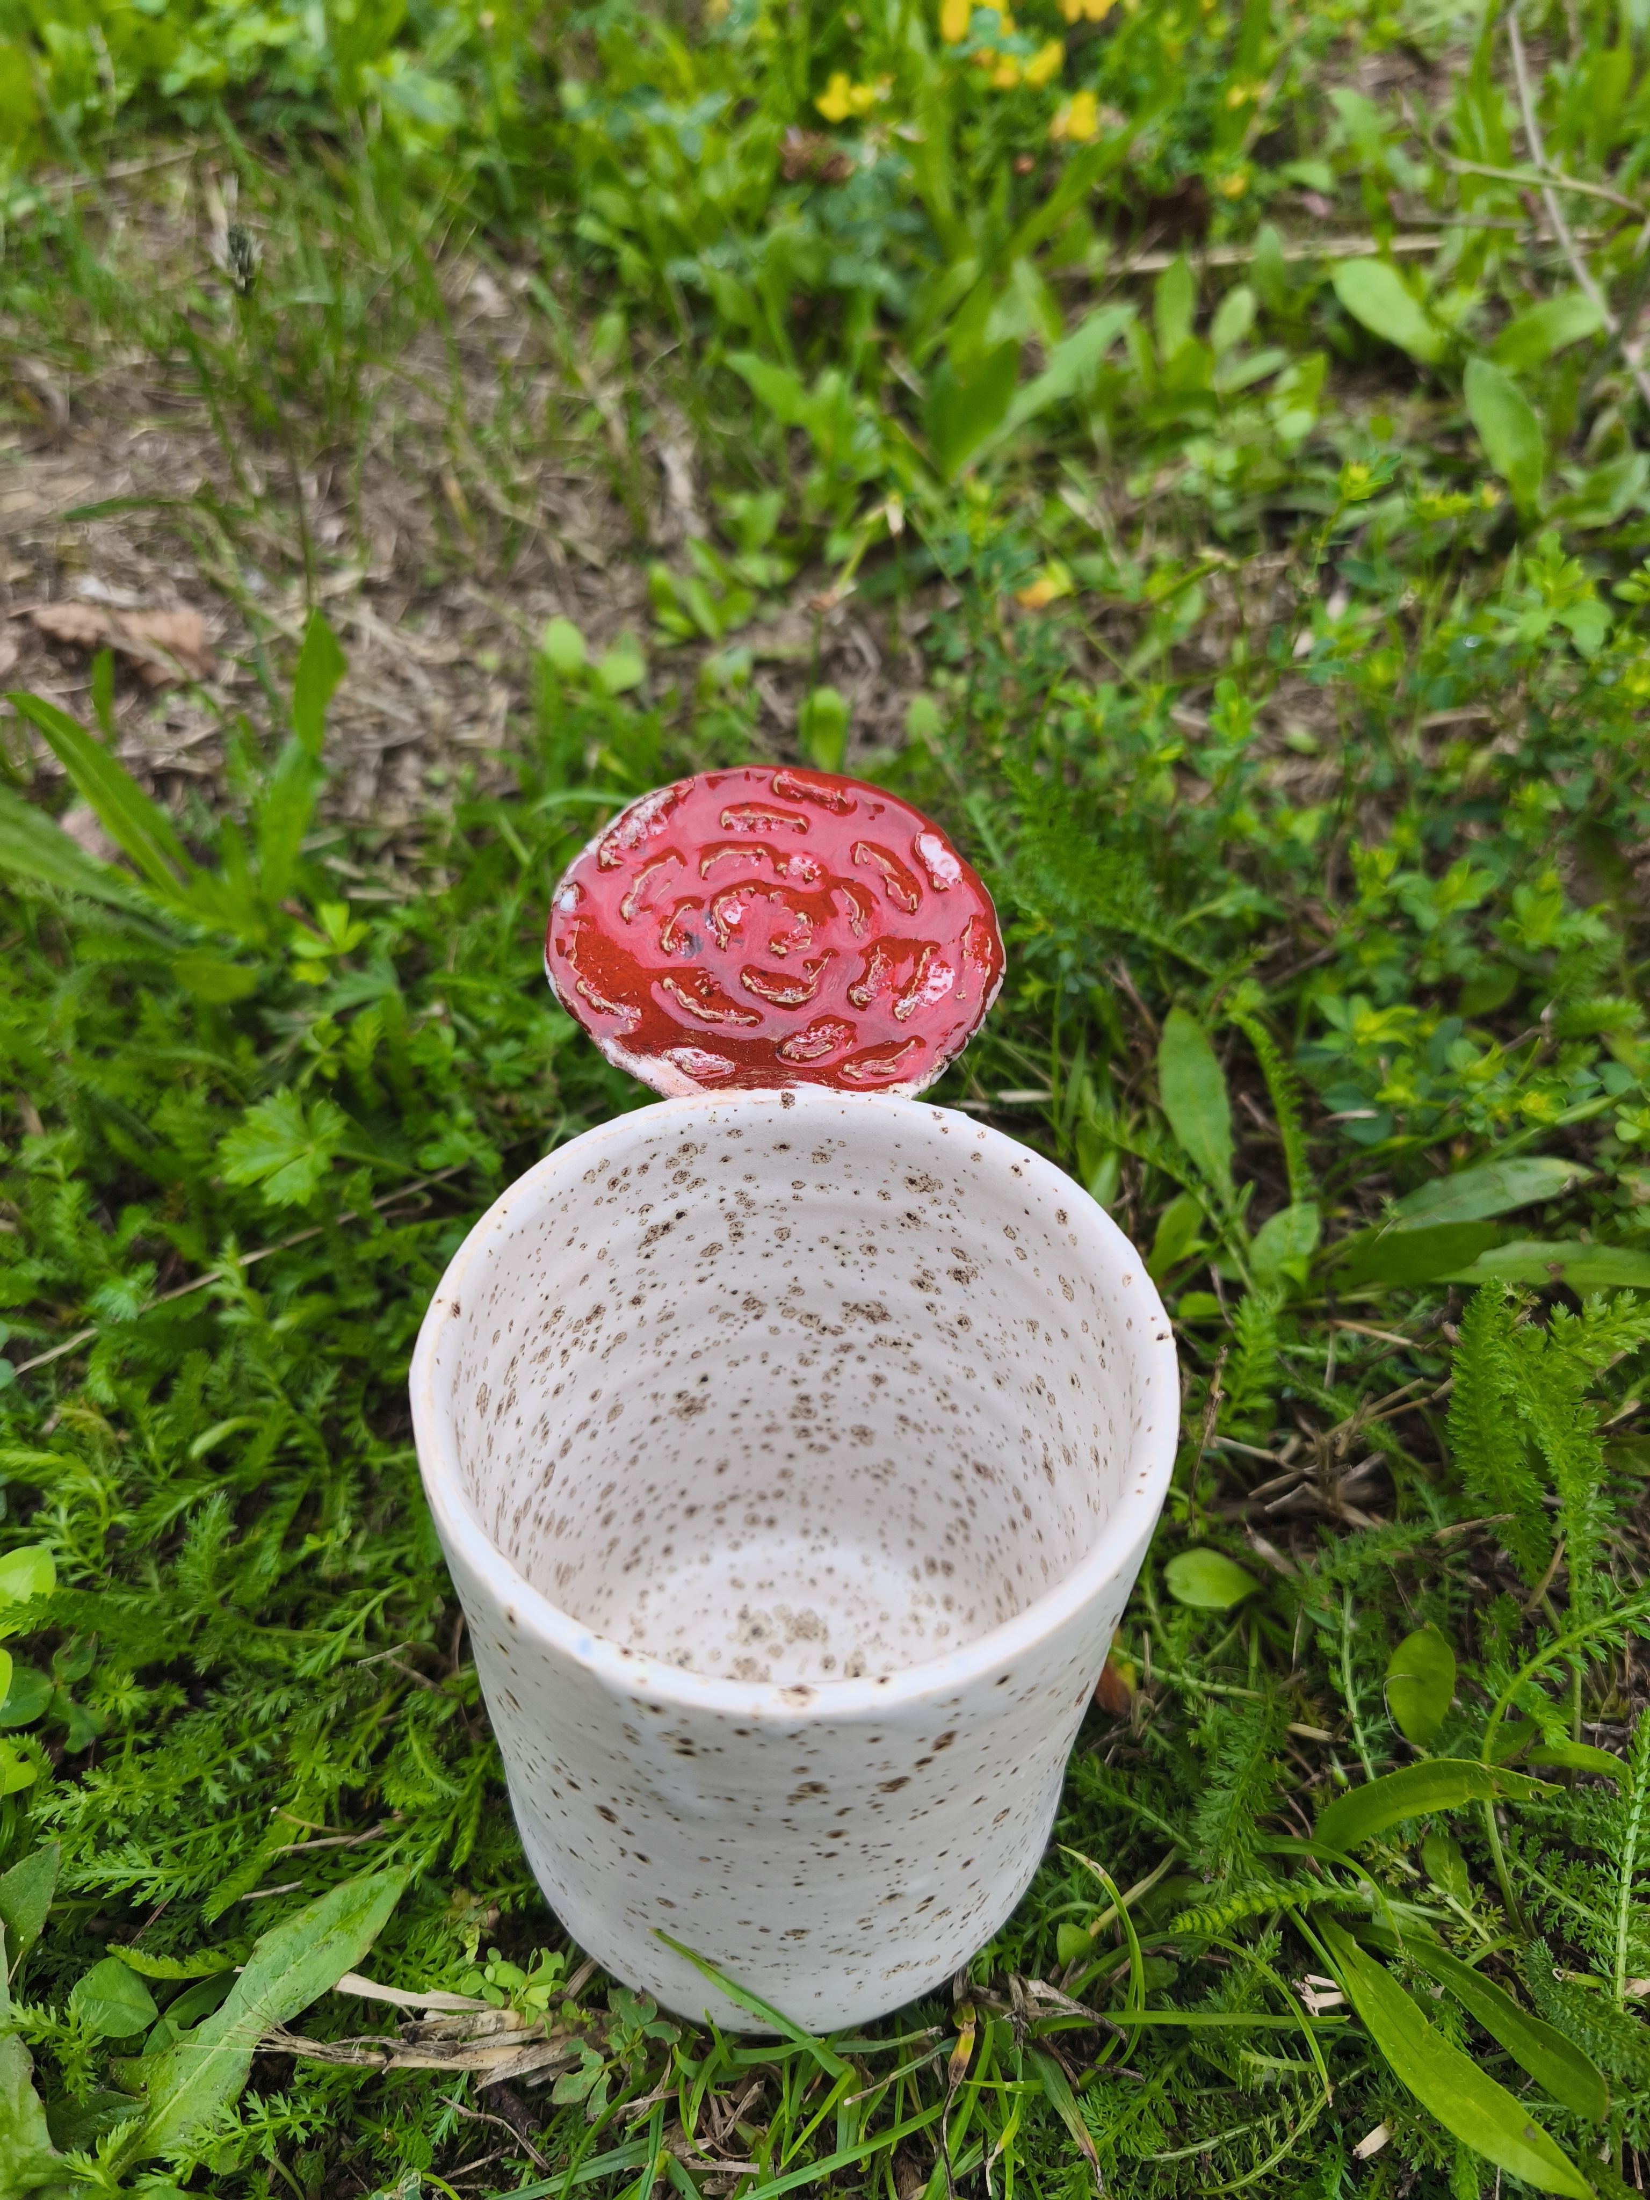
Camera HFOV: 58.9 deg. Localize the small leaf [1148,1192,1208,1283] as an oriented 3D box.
[{"bbox_3d":[0.069,0.027,0.287,0.009,0.005,0.018,22,88,17],"label":"small leaf"}]

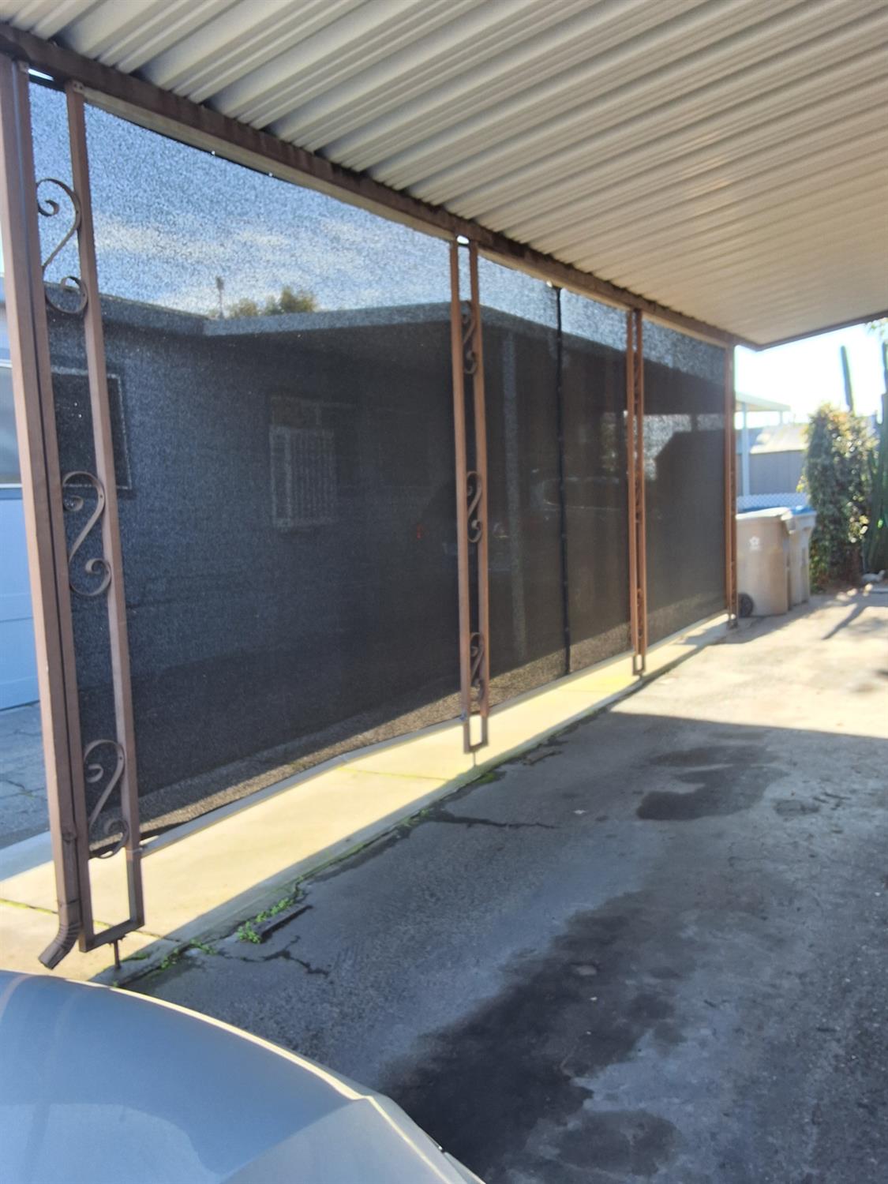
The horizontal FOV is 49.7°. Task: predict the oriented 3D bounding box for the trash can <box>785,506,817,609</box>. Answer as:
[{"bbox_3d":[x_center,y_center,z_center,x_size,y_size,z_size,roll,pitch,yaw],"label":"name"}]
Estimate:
[{"bbox_3d":[3.859,-0.400,11.115,0.770,1.100,0.660,2,7,32],"label":"trash can"}]

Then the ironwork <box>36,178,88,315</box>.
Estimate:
[{"bbox_3d":[-1.159,-1.047,2.910,0.024,0.400,0.165,2,7,32],"label":"ironwork"}]

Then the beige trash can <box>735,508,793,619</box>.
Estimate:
[{"bbox_3d":[3.392,-0.294,10.370,0.770,1.100,0.660,0,7,20],"label":"beige trash can"}]

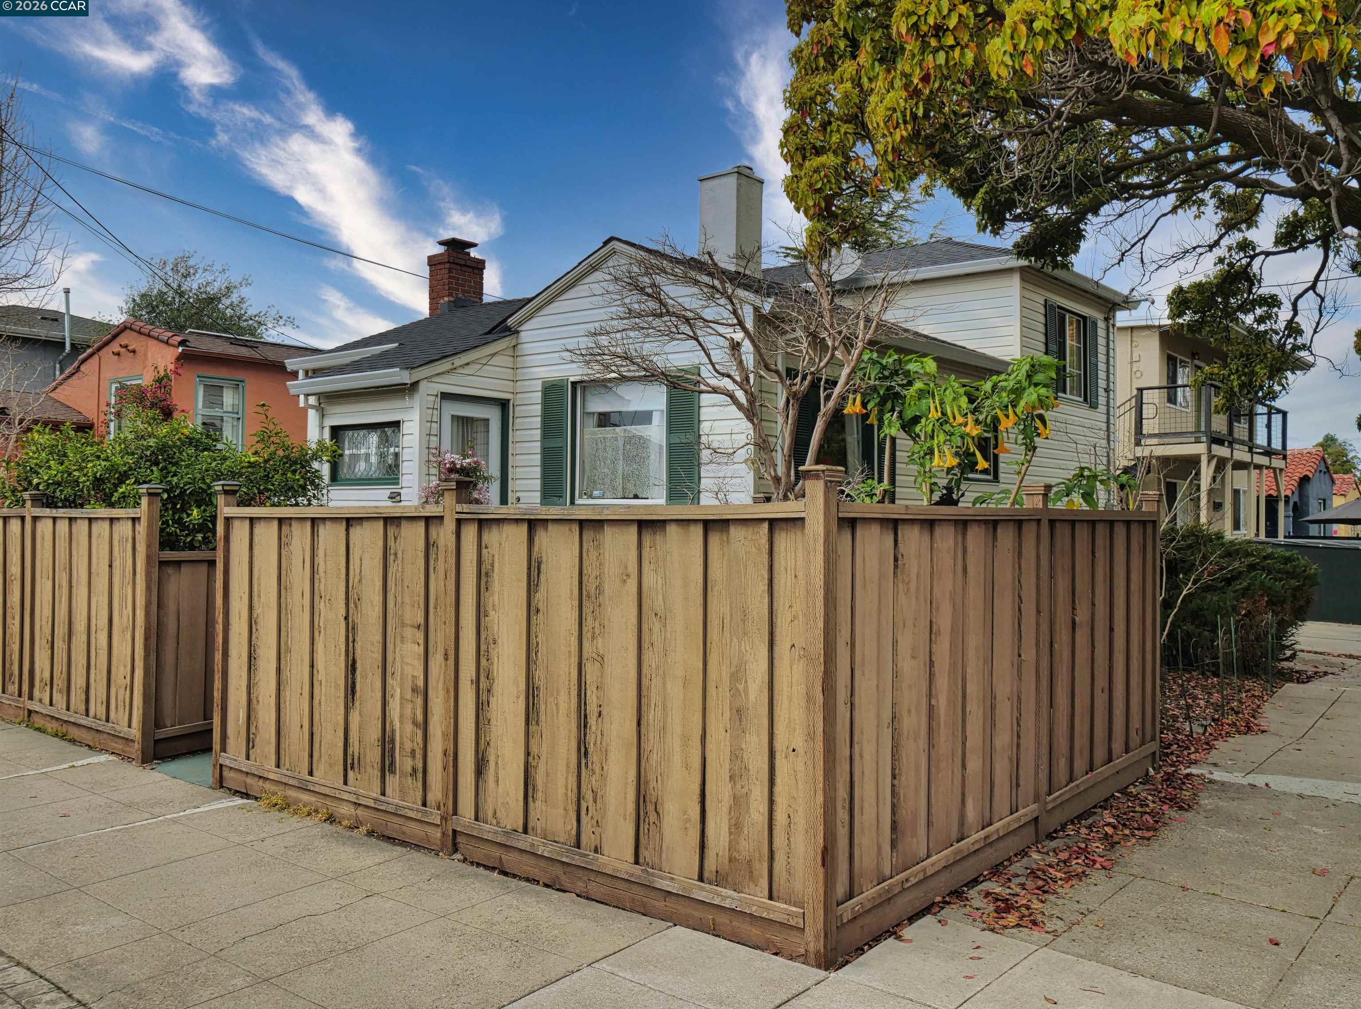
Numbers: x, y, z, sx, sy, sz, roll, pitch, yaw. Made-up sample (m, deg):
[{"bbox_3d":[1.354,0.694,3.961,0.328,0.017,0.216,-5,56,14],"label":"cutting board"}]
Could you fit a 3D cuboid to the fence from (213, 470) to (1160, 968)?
[{"bbox_3d":[0.188,0.813,6.895,4.269,1.806,4.236,0,-1,40],"label":"fence"}]

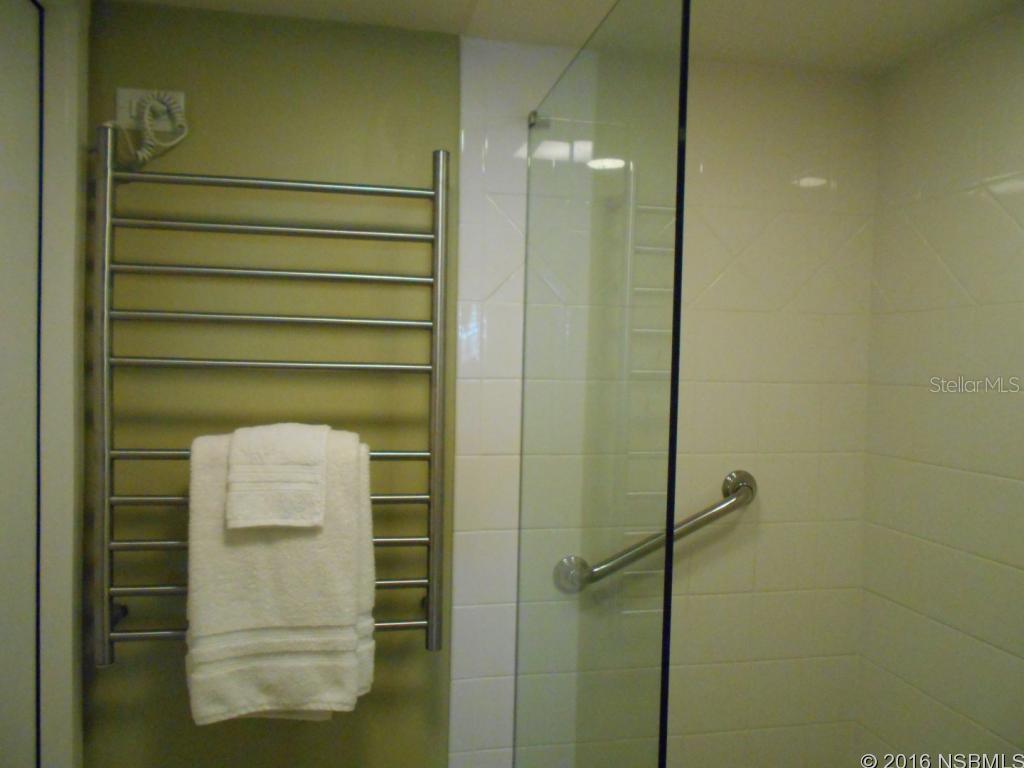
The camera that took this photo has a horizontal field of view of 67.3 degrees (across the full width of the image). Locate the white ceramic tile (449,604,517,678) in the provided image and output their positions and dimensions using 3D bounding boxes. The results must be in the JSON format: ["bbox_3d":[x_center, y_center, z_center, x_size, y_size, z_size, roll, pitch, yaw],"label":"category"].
[{"bbox_3d":[-0.053,0.527,1.579,0.140,0.152,0.010,1,3,-11],"label":"white ceramic tile"}]

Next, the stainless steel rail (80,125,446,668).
[{"bbox_3d":[-0.430,0.032,1.423,0.603,0.937,0.112,1,3,-11],"label":"stainless steel rail"}]

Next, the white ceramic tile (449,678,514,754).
[{"bbox_3d":[-0.057,0.679,1.587,0.140,0.152,0.010,1,3,-11],"label":"white ceramic tile"}]

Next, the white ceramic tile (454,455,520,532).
[{"bbox_3d":[-0.047,0.222,1.562,0.140,0.152,0.010,1,3,-11],"label":"white ceramic tile"}]

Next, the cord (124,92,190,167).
[{"bbox_3d":[-0.639,-0.458,1.384,0.109,0.123,0.042,1,3,-11],"label":"cord"}]

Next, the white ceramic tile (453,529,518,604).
[{"bbox_3d":[-0.050,0.376,1.570,0.140,0.152,0.010,1,3,-11],"label":"white ceramic tile"}]

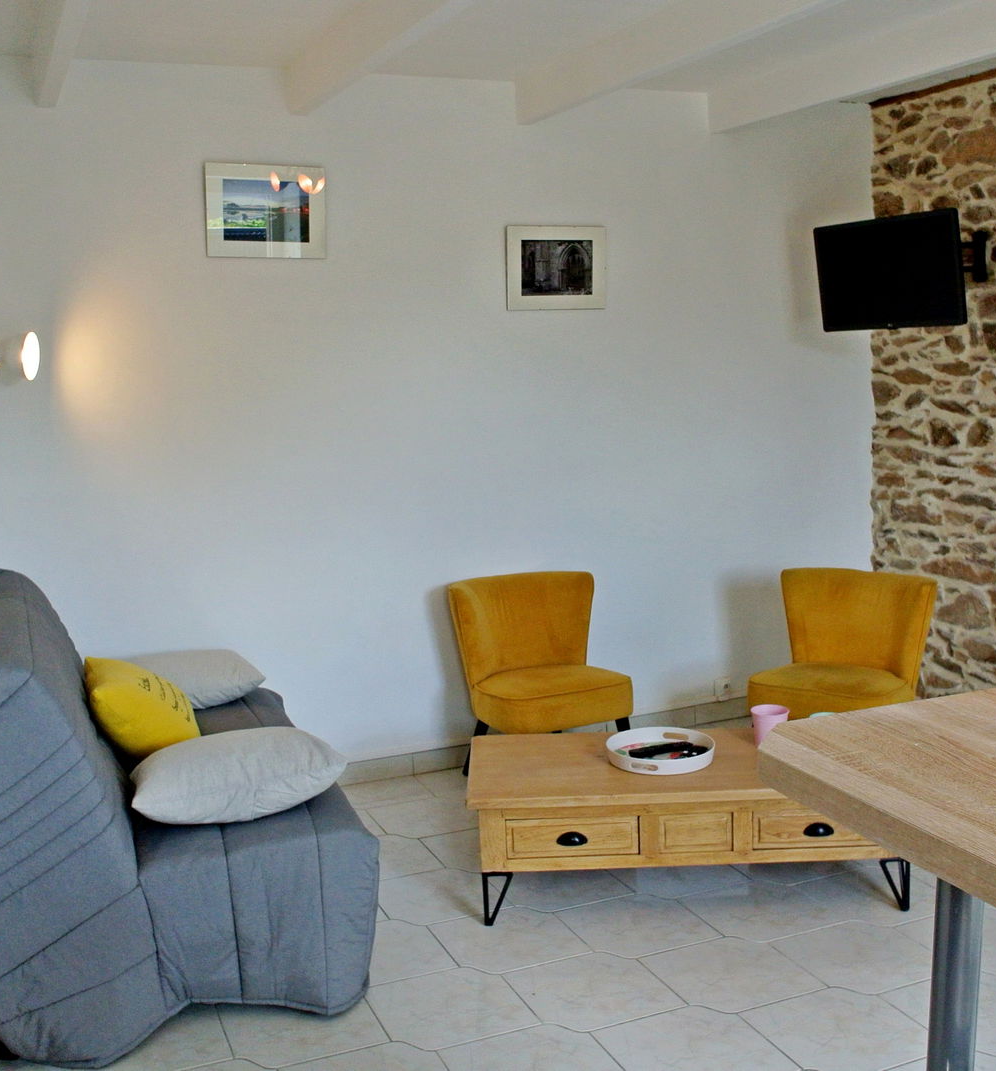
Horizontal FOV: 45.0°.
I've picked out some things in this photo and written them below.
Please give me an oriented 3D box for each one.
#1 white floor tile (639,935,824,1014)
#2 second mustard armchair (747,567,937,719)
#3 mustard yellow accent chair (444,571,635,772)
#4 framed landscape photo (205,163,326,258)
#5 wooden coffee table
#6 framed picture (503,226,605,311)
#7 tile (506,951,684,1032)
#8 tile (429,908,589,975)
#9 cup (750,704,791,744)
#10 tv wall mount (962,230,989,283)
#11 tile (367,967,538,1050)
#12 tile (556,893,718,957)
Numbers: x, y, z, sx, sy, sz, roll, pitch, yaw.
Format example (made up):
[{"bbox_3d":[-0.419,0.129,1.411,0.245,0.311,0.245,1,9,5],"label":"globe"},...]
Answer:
[{"bbox_3d":[0.554,1.047,2.862,0.332,0.010,0.332,-5,8,-22],"label":"white floor tile"},{"bbox_3d":[1.173,0.522,4.177,0.545,0.710,0.550,5,11,36],"label":"second mustard armchair"},{"bbox_3d":[0.170,0.533,4.272,0.545,0.710,0.550,-5,9,-23],"label":"mustard yellow accent chair"},{"bbox_3d":[-0.764,-1.070,3.970,0.399,0.303,0.018,-5,8,-22],"label":"framed landscape photo"},{"bbox_3d":[0.521,0.799,3.373,1.187,0.361,0.542,-2,8,1],"label":"wooden coffee table"},{"bbox_3d":[0.218,-0.980,4.405,0.398,0.302,0.017,-5,9,-23],"label":"framed picture"},{"bbox_3d":[0.221,1.067,2.809,0.332,0.010,0.332,-5,8,-22],"label":"tile"},{"bbox_3d":[0.026,1.039,3.084,0.332,0.010,0.332,-5,8,-22],"label":"tile"},{"bbox_3d":[0.785,0.556,3.450,0.112,0.108,0.112,-1,9,0],"label":"cup"},{"bbox_3d":[1.647,-1.013,4.423,0.300,0.200,0.130,-5,9,-23],"label":"tv wall mount"},{"bbox_3d":[-0.112,1.085,2.757,0.332,0.010,0.332,-5,8,-22],"label":"tile"},{"bbox_3d":[0.360,1.020,3.137,0.332,0.010,0.332,-5,8,-22],"label":"tile"}]

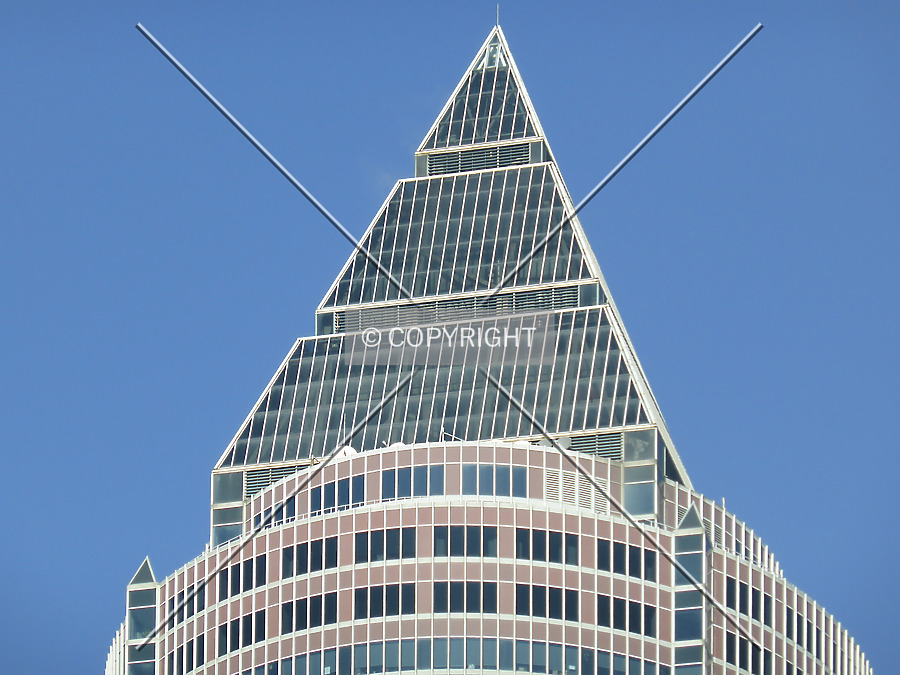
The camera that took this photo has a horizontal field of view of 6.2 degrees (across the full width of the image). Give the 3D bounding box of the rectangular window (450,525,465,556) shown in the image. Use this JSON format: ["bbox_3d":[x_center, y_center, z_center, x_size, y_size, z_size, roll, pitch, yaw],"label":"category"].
[{"bbox_3d":[0.380,10.276,418.512,0.720,1.830,0.100,-2,-31,5],"label":"rectangular window"}]

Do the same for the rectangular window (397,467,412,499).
[{"bbox_3d":[-2.349,7.484,426.758,0.720,1.830,0.100,-8,-32,15],"label":"rectangular window"}]

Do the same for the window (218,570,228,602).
[{"bbox_3d":[-11.847,13.046,433.195,0.705,1.886,0.150,-23,-39,36],"label":"window"}]

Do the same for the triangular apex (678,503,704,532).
[{"bbox_3d":[12.301,9.196,416.770,1.420,1.950,1.420,-8,-33,14],"label":"triangular apex"}]

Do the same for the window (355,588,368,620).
[{"bbox_3d":[-4.386,13.345,412.156,0.690,1.780,0.150,-10,-33,17],"label":"window"}]

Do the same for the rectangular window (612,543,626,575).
[{"bbox_3d":[8.882,11.581,433.252,0.720,1.800,0.150,12,-34,-16],"label":"rectangular window"}]

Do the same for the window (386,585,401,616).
[{"bbox_3d":[-2.946,13.659,431.041,0.720,1.800,0.150,-5,-33,11],"label":"window"}]

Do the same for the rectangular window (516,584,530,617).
[{"bbox_3d":[3.933,14.139,446.014,0.760,1.920,0.100,4,-29,-6],"label":"rectangular window"}]

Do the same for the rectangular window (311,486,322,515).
[{"bbox_3d":[-6.708,8.269,417.712,0.690,1.740,0.150,-15,-35,24],"label":"rectangular window"}]

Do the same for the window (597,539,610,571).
[{"bbox_3d":[7.649,10.879,413.124,0.690,1.780,0.150,9,-32,-12],"label":"window"}]

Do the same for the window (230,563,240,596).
[{"bbox_3d":[-11.246,12.703,433.459,0.770,1.850,0.120,-24,-39,35],"label":"window"}]

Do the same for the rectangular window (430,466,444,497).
[{"bbox_3d":[-0.666,7.615,440.280,0.720,1.800,0.150,-4,-33,8],"label":"rectangular window"}]

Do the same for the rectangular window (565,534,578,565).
[{"bbox_3d":[7.278,12.699,495.244,0.860,2.120,0.150,7,-29,-10],"label":"rectangular window"}]

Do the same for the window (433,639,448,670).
[{"bbox_3d":[-0.493,16.440,428.793,0.780,1.800,0.150,-2,-33,5],"label":"window"}]

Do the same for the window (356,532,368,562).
[{"bbox_3d":[-4.549,10.934,429.874,0.770,1.850,0.120,-10,-32,17],"label":"window"}]

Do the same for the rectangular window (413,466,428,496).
[{"bbox_3d":[-1.787,8.725,500.973,0.860,2.120,0.150,-5,-30,11],"label":"rectangular window"}]

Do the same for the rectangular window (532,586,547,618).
[{"bbox_3d":[4.441,13.210,411.010,0.690,1.780,0.150,4,-32,-5],"label":"rectangular window"}]

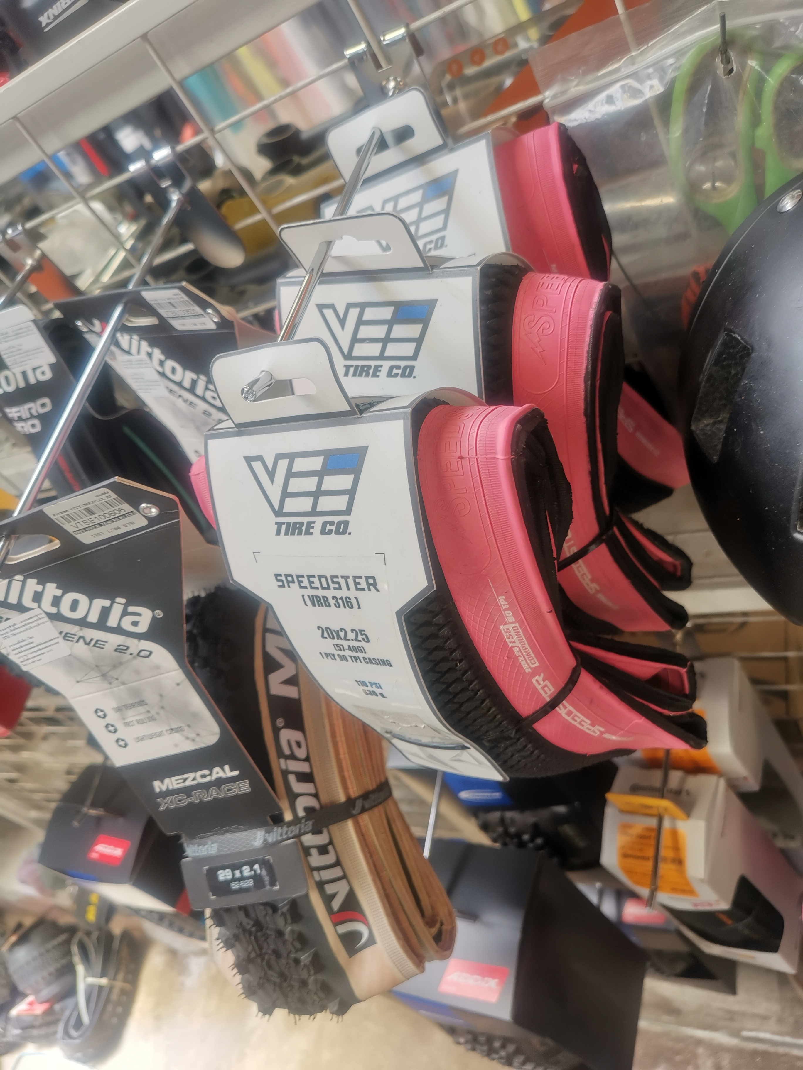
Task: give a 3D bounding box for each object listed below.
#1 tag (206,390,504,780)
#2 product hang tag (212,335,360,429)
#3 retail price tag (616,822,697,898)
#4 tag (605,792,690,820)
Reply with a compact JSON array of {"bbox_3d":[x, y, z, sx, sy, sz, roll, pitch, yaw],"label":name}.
[{"bbox_3d":[-0.007,0.031,0.324,0.093,0.169,0.063,0,20,34],"label":"tag"},{"bbox_3d":[-0.040,-0.051,0.281,0.055,0.029,0.005,0,32,34],"label":"product hang tag"},{"bbox_3d":[0.230,0.301,0.755,0.061,0.069,0.025,-7,20,34],"label":"retail price tag"},{"bbox_3d":[0.218,0.242,0.743,0.060,0.045,0.003,-7,51,34],"label":"tag"}]

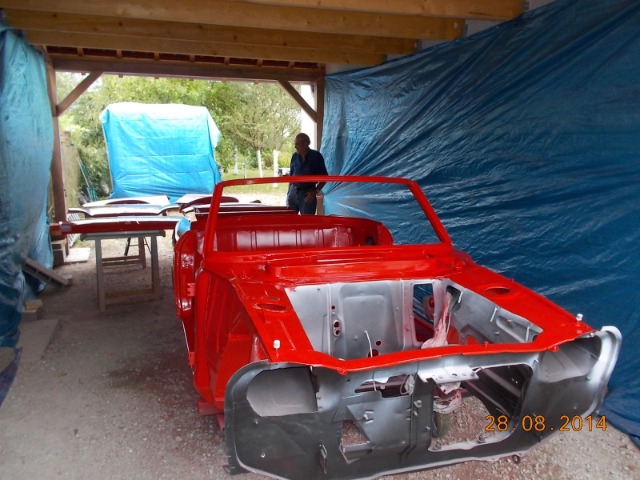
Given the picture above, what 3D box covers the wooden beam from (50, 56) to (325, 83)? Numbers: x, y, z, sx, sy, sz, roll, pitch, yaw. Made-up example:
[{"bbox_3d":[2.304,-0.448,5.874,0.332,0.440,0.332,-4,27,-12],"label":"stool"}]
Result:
[{"bbox_3d":[-1.806,-2.512,7.894,3.940,0.210,0.130,-3,10,-18],"label":"wooden beam"}]

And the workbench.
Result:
[{"bbox_3d":[-2.035,0.200,5.487,1.120,0.840,0.560,-4,10,-22],"label":"workbench"}]

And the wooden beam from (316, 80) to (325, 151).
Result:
[{"bbox_3d":[0.006,-1.229,8.700,0.125,2.660,0.125,-3,10,-18],"label":"wooden beam"}]

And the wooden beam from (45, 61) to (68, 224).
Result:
[{"bbox_3d":[-3.678,-1.097,7.505,0.125,2.760,0.125,-3,10,-18],"label":"wooden beam"}]

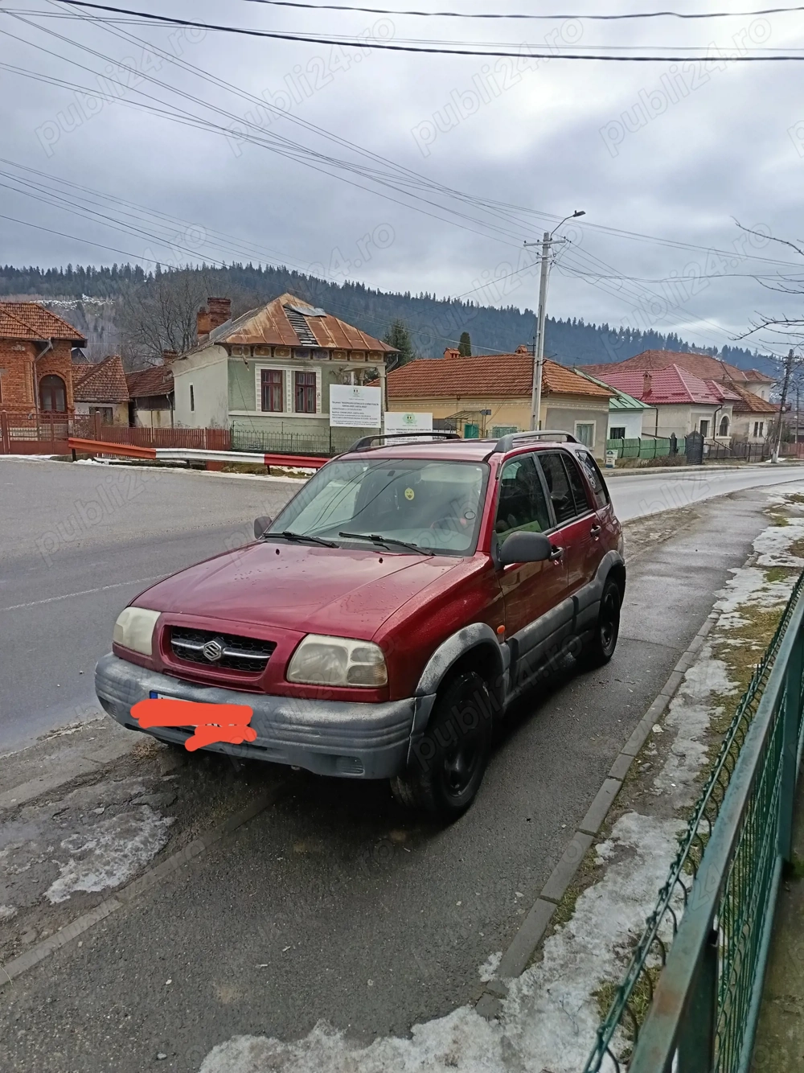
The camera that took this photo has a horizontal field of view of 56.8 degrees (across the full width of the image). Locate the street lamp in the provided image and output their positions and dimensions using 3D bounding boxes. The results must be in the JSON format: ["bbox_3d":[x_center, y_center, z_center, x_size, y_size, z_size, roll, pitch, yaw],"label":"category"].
[{"bbox_3d":[5.447,-6.964,27.077,2.400,9.180,0.600,6,10,31],"label":"street lamp"}]

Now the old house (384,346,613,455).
[{"bbox_3d":[4.027,-7.095,41.000,13.600,5.700,6.900,8,11,42],"label":"old house"}]

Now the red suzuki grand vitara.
[{"bbox_3d":[0.170,0.198,4.771,1.820,1.720,4.190,4,9,30],"label":"red suzuki grand vitara"}]

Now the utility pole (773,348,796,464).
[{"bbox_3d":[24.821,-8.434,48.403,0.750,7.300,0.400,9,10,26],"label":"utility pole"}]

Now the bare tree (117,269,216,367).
[{"bbox_3d":[-15.276,-12.277,48.733,7.000,11.800,7.000,1,8,0],"label":"bare tree"}]

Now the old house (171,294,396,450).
[{"bbox_3d":[-6.028,-7.396,34.415,7.550,6.800,12.500,-3,9,-26],"label":"old house"}]

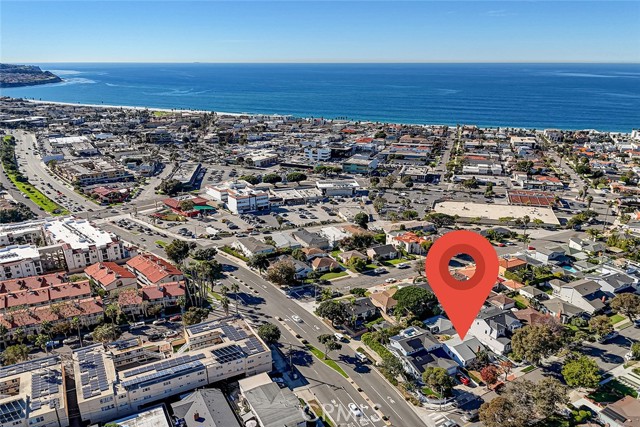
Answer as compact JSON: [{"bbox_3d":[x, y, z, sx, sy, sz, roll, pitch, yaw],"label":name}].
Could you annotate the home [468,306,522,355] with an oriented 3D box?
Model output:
[{"bbox_3d":[56.500,35.800,146.100,12.800,8.200,15.300,-10,21,-27],"label":"home"}]

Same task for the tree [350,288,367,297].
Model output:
[{"bbox_3d":[15.649,31.378,185.917,6.600,3.400,4.500,-9,20,-26],"label":"tree"}]

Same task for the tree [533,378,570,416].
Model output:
[{"bbox_3d":[57.300,45.600,114.700,7.800,8.600,7.800,0,18,0],"label":"tree"}]

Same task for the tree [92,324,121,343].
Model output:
[{"bbox_3d":[-72.017,40.261,154.996,8.600,6.000,8.000,0,18,0],"label":"tree"}]

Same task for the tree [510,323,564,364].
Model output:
[{"bbox_3d":[66.440,39.870,140.670,14.300,11.800,13.800,0,18,0],"label":"tree"}]

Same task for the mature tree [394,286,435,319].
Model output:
[{"bbox_3d":[33.970,32.070,166.290,14.300,10.500,13.500,0,18,0],"label":"mature tree"}]

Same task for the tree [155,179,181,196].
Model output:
[{"bbox_3d":[-103.580,-17.950,316.440,18.000,11.000,16.000,0,18,0],"label":"tree"}]

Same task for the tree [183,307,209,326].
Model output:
[{"bbox_3d":[-40.400,34.500,150.500,8.100,7.500,7.800,0,18,0],"label":"tree"}]

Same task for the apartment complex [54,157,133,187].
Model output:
[{"bbox_3d":[-204.040,-40.650,416.730,45.000,9.000,66.000,-14,23,-37],"label":"apartment complex"}]

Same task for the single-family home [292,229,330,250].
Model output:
[{"bbox_3d":[-5.188,12.804,239.386,10.800,5.000,20.000,-10,21,-26],"label":"single-family home"}]

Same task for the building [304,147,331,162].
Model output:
[{"bbox_3d":[-1.726,-57.993,441.289,24.300,12.300,17.000,0,18,0],"label":"building"}]

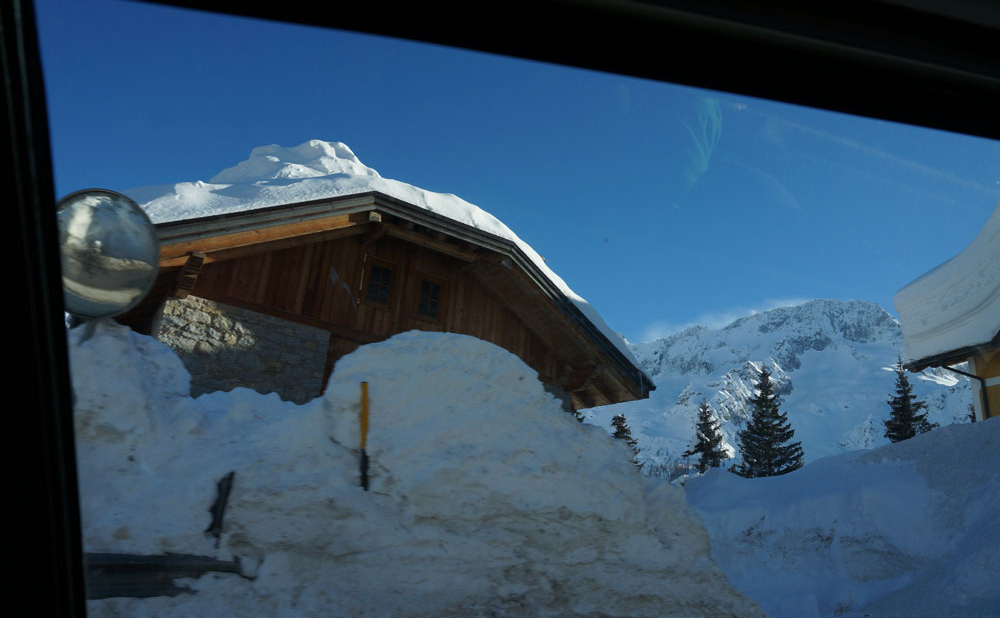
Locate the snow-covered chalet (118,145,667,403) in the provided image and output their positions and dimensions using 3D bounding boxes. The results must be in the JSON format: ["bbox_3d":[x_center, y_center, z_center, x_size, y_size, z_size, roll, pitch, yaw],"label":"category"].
[{"bbox_3d":[-4.304,2.227,16.435,11.550,8.540,11.000,17,-22,-31],"label":"snow-covered chalet"}]

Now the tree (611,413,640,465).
[{"bbox_3d":[7.582,10.583,42.738,3.400,7.800,3.400,5,-19,0],"label":"tree"}]

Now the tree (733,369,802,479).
[{"bbox_3d":[16.269,8.419,40.334,4.500,10.300,4.500,5,-19,0],"label":"tree"}]

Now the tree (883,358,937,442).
[{"bbox_3d":[27.868,8.138,45.382,4.100,10.000,4.100,5,-19,0],"label":"tree"}]

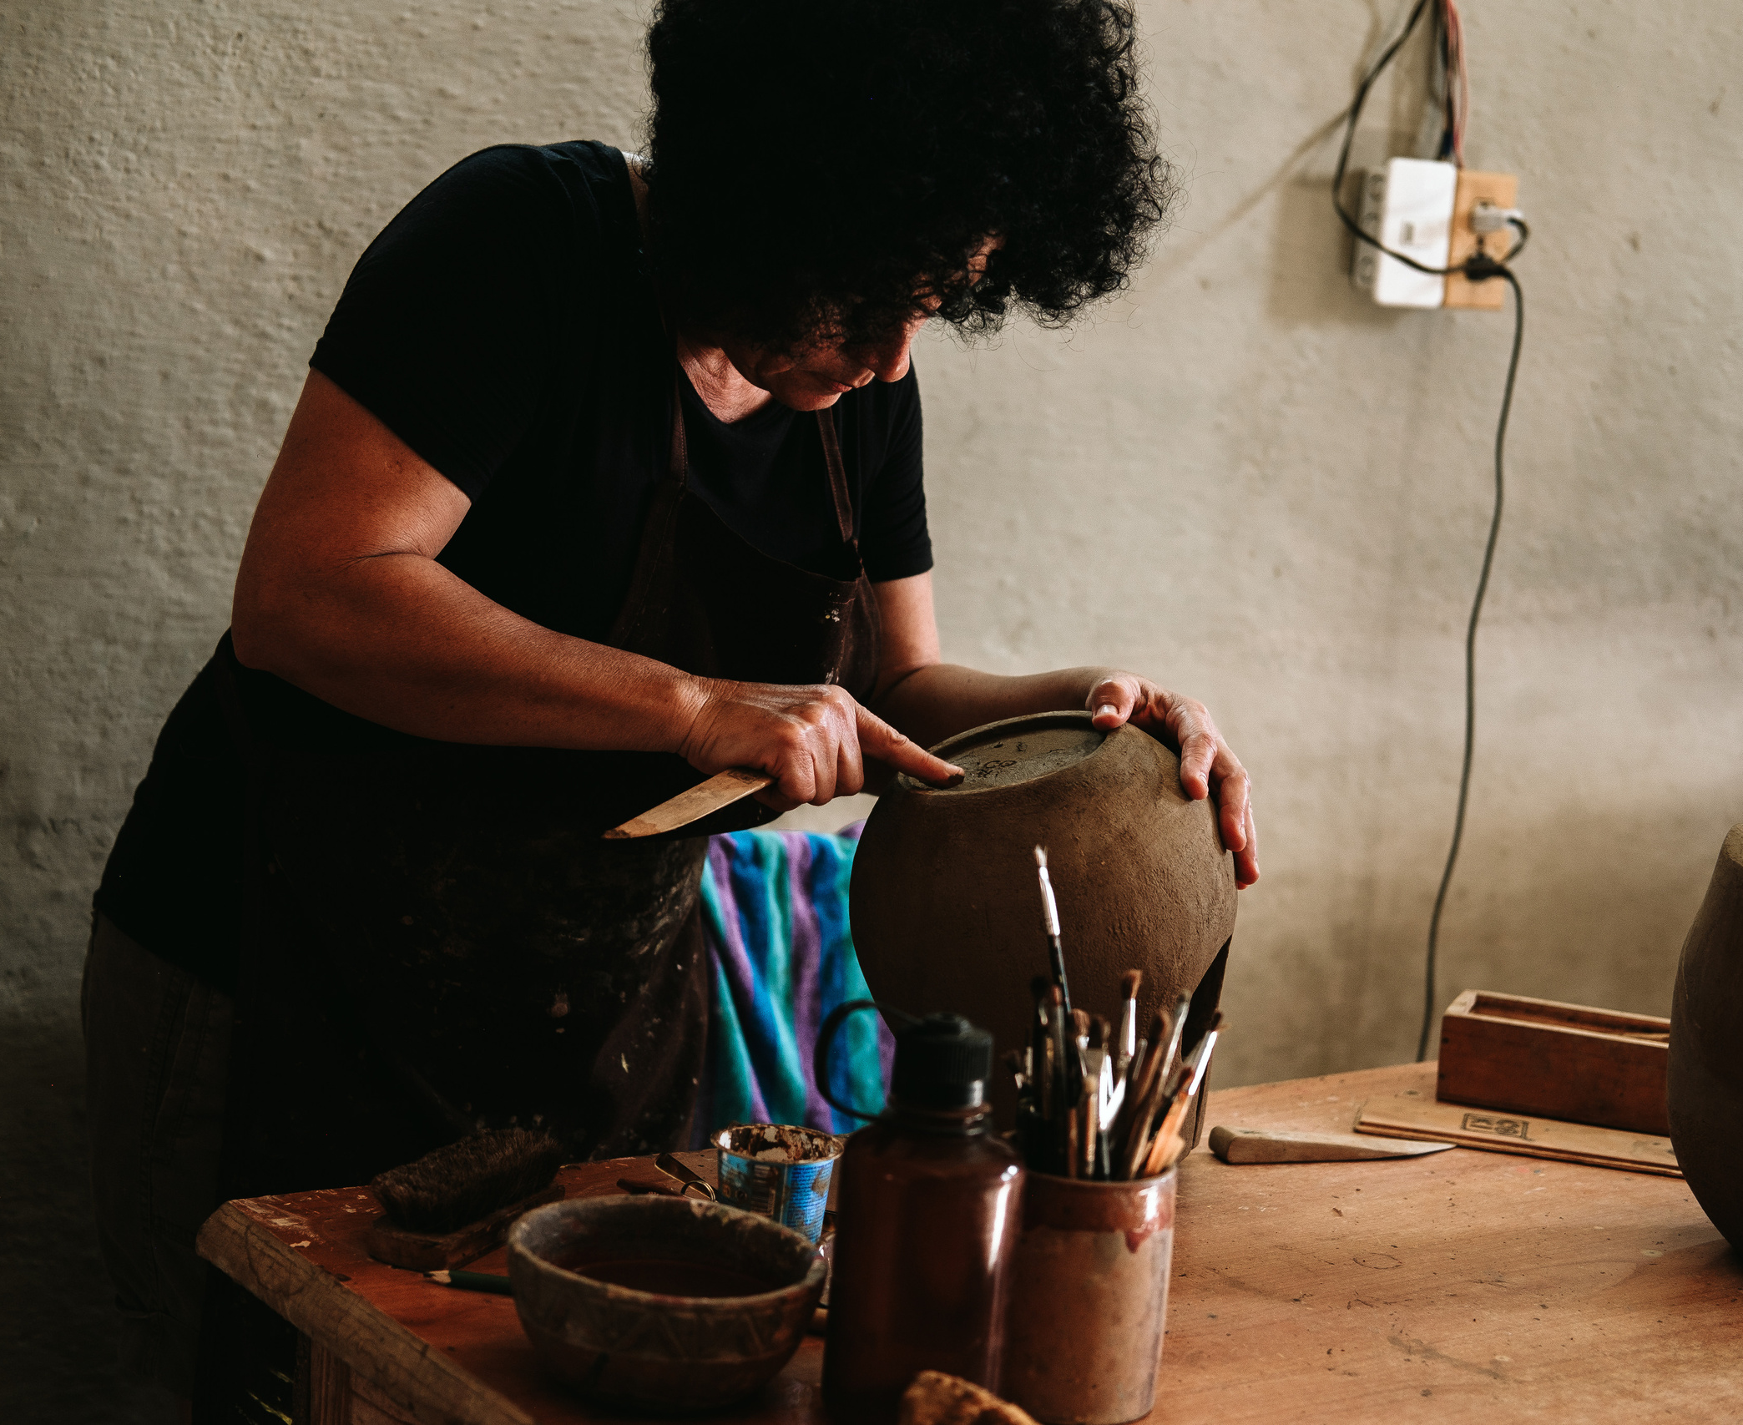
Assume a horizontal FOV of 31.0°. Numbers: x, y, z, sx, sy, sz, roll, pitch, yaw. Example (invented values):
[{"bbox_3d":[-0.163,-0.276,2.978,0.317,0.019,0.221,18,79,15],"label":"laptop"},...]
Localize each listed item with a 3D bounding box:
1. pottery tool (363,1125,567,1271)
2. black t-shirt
[{"bbox_3d":[-0.190,0.225,1.493,0.048,0.040,0.118,8,10,21],"label":"pottery tool"},{"bbox_3d":[-0.212,-0.080,1.860,0.320,0.550,0.460,33,24,34],"label":"black t-shirt"}]

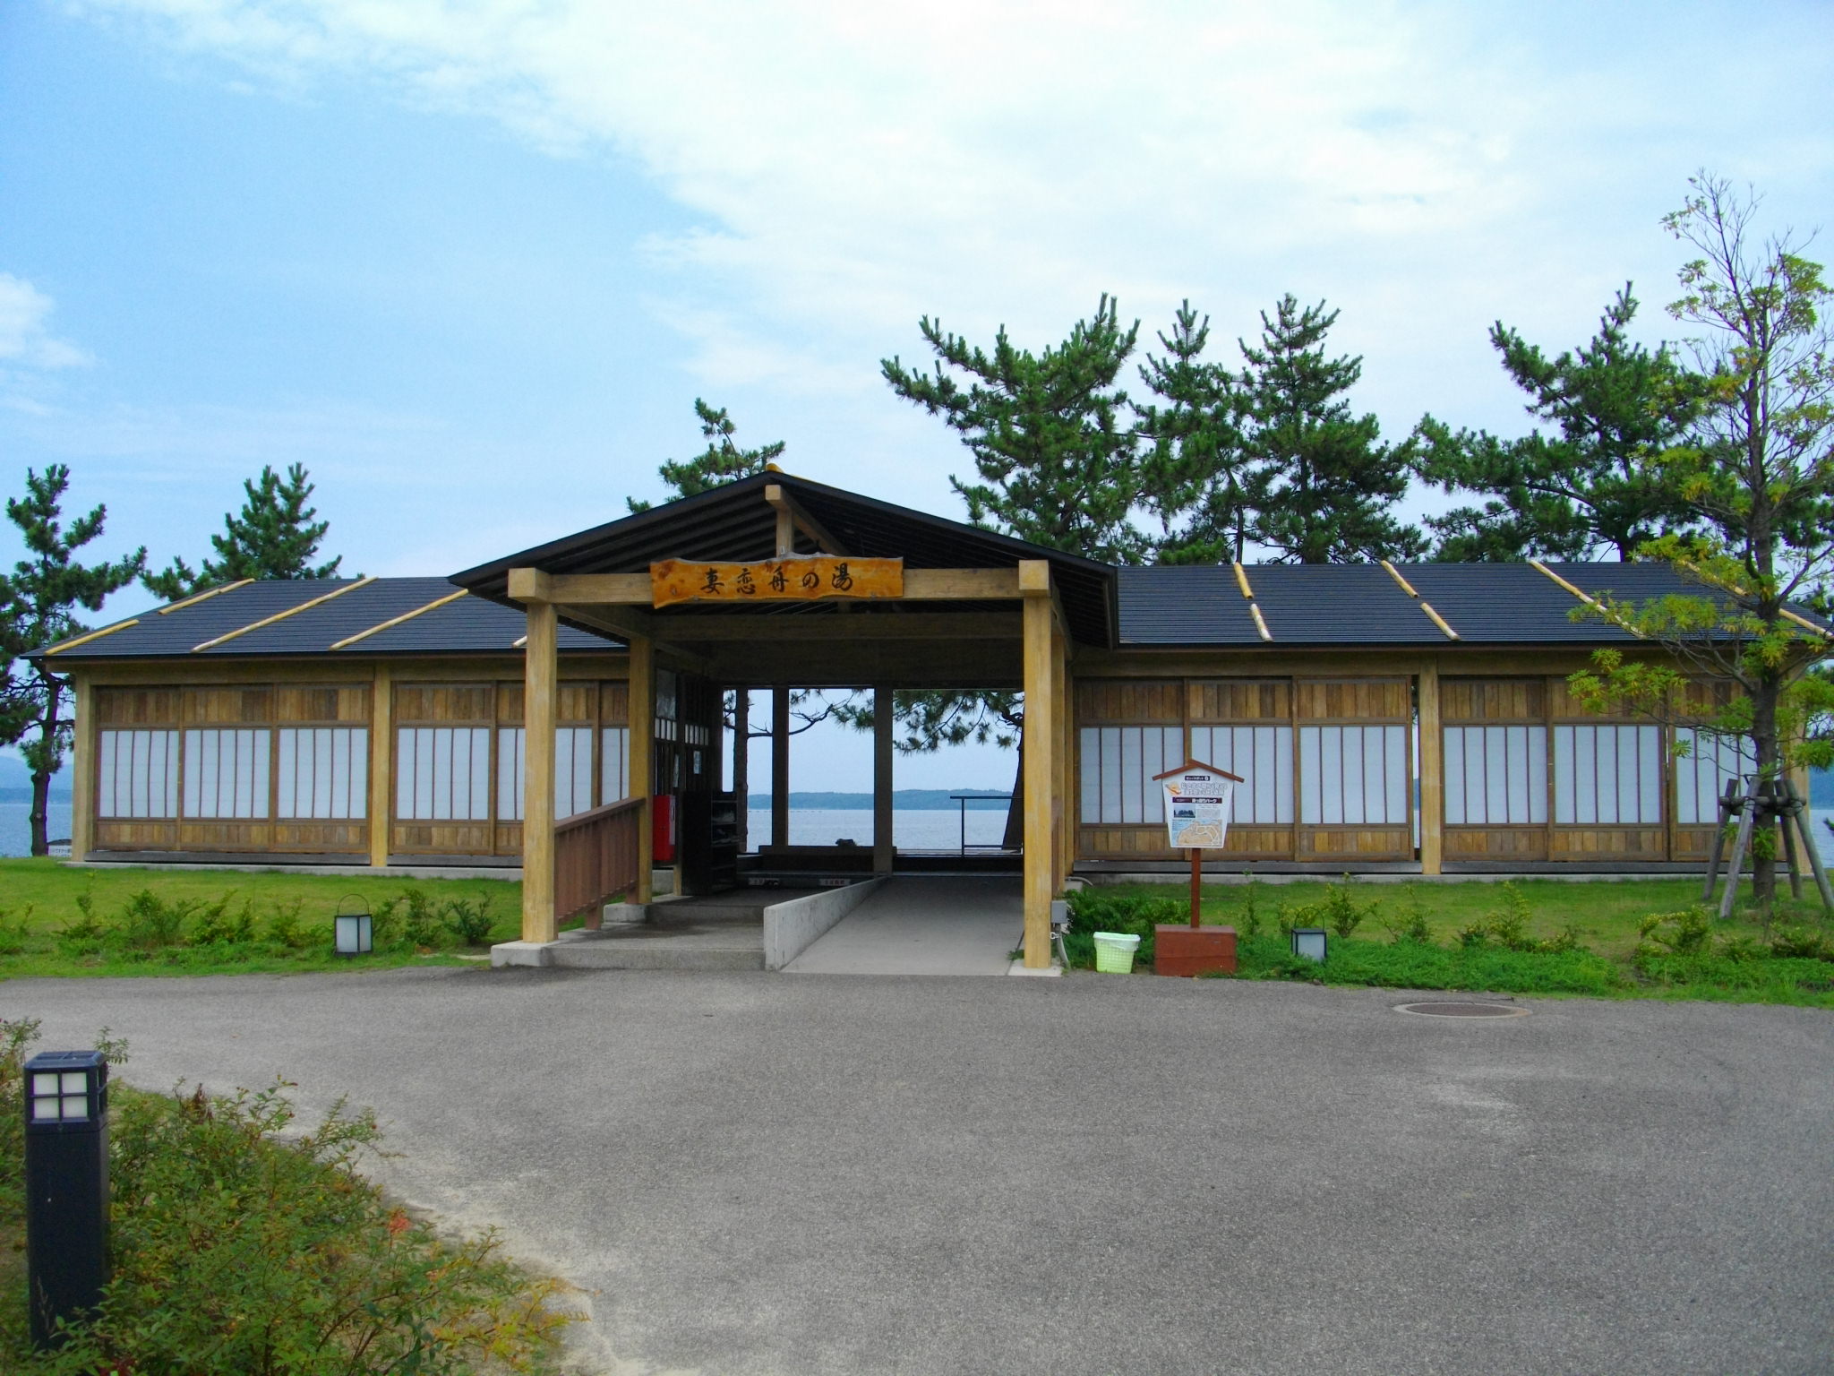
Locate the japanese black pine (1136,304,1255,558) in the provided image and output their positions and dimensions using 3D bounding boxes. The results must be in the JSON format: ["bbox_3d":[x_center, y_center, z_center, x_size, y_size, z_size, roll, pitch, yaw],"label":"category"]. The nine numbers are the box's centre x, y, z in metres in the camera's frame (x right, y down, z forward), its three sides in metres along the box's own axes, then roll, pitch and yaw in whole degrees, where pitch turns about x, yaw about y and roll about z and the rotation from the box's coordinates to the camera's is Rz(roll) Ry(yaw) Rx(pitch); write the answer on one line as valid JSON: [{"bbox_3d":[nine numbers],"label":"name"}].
[{"bbox_3d":[5.060,-1.965,29.810,2.700,10.280,2.800,-1,-4,7],"label":"japanese black pine"}]

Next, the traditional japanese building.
[{"bbox_3d":[-0.464,0.415,19.977,20.950,4.670,13.050,-1,-4,7],"label":"traditional japanese building"}]

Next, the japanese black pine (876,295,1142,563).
[{"bbox_3d":[1.661,-2.046,29.815,5.100,10.440,4.800,-1,-4,7],"label":"japanese black pine"}]

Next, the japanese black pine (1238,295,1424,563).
[{"bbox_3d":[7.482,-2.006,29.512,3.600,10.320,3.500,-1,-4,7],"label":"japanese black pine"}]

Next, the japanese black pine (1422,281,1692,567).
[{"bbox_3d":[11.306,-1.983,28.508,5.200,10.130,4.800,-1,-4,7],"label":"japanese black pine"}]

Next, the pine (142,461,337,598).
[{"bbox_3d":[-12.837,-0.526,31.112,3.900,7.590,3.800,-1,-4,7],"label":"pine"}]

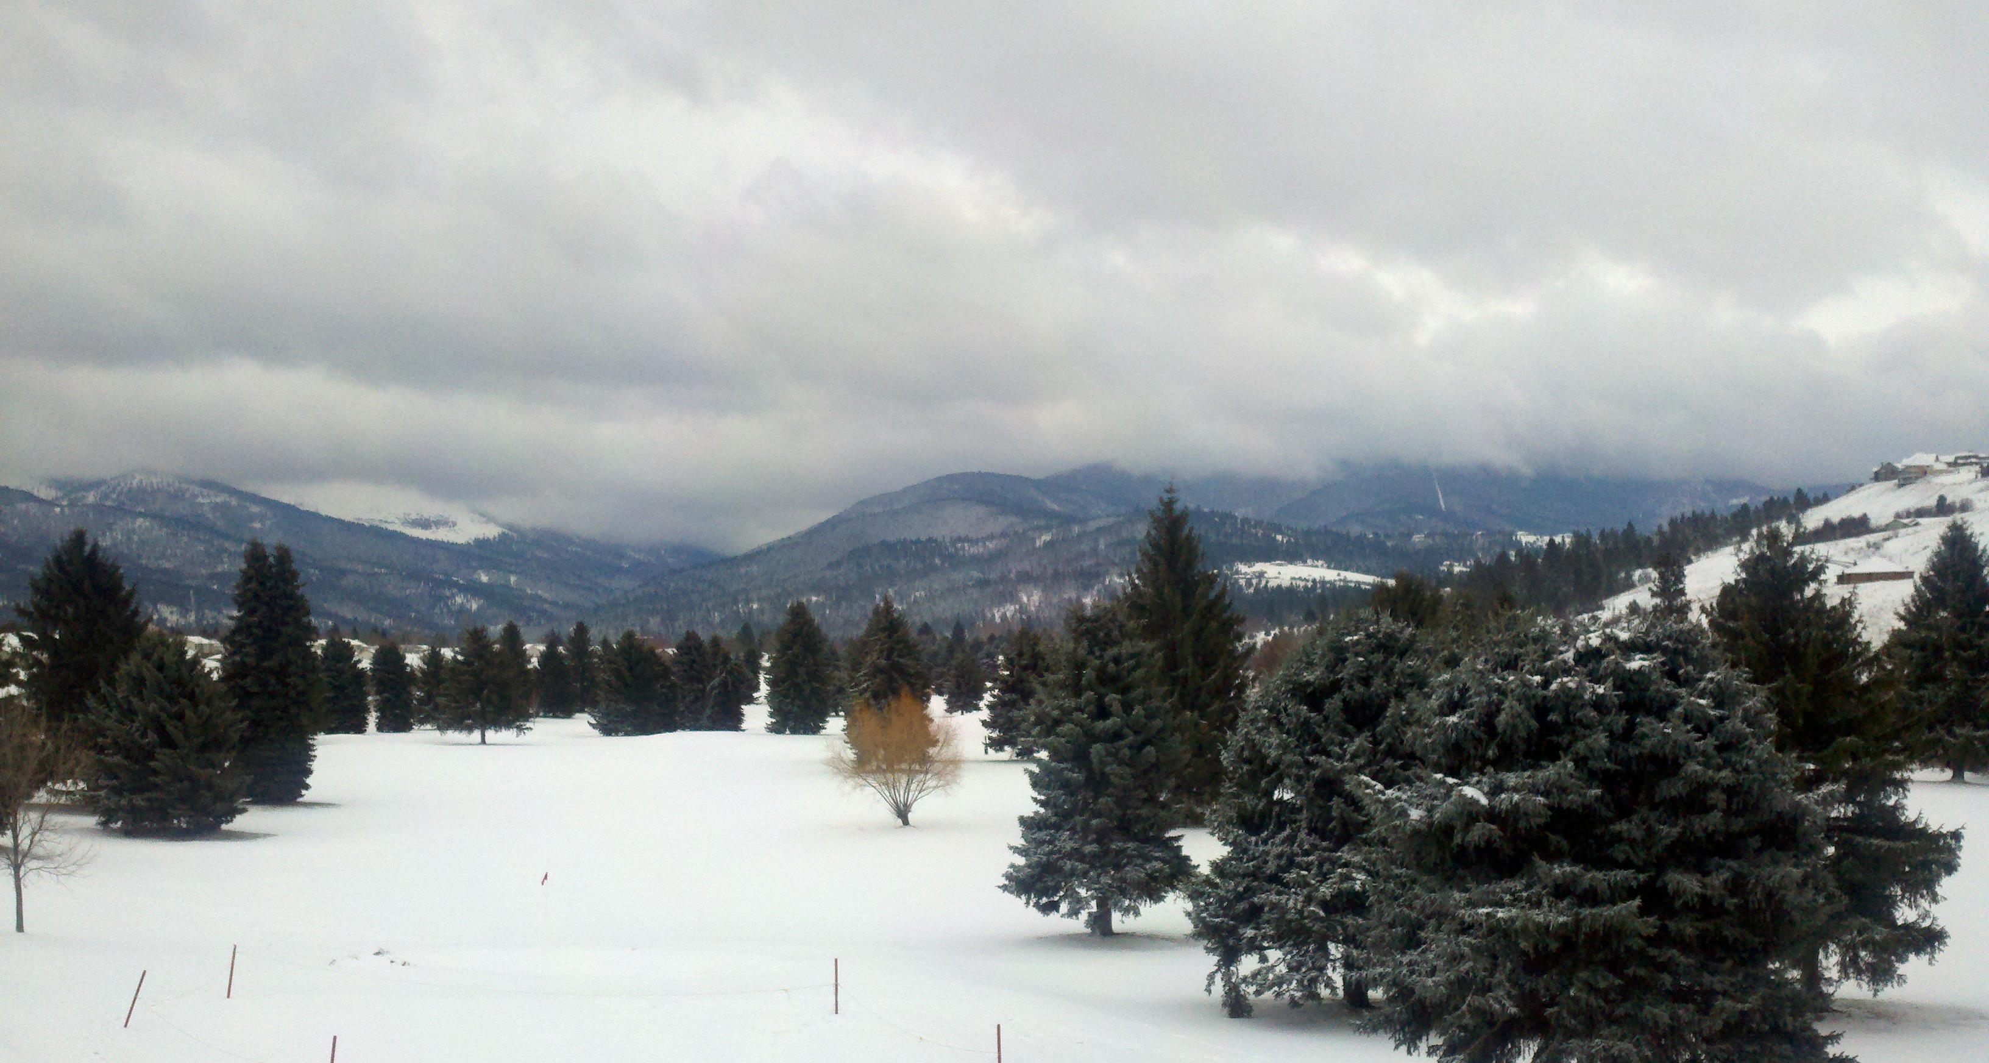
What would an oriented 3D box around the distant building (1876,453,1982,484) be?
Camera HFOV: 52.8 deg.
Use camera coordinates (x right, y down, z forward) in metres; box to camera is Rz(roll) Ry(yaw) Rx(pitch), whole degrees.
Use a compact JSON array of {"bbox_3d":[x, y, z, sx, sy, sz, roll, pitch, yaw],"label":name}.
[{"bbox_3d":[247.032,-16.625,530.000,27.000,8.000,15.000,-2,-3,34],"label":"distant building"}]

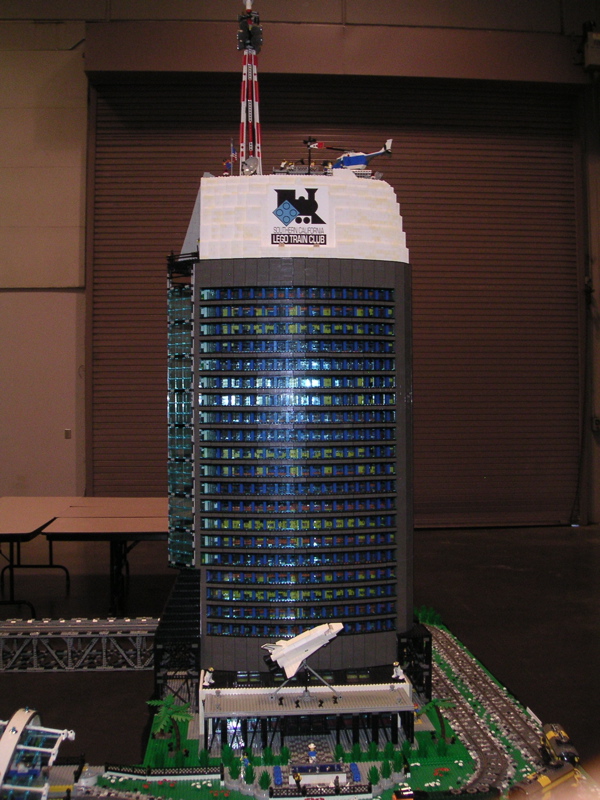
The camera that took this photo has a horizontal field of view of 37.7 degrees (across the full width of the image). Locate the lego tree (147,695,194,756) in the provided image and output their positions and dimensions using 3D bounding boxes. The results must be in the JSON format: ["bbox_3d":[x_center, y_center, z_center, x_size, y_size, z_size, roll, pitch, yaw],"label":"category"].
[{"bbox_3d":[-0.309,0.781,2.090,0.113,0.120,0.108,0,0,-5],"label":"lego tree"}]

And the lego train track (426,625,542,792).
[{"bbox_3d":[0.452,0.838,2.600,0.270,0.030,1.380,0,0,-5],"label":"lego train track"}]

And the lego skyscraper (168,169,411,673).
[{"bbox_3d":[-0.034,0.090,2.570,0.690,1.430,0.420,0,0,-5],"label":"lego skyscraper"}]

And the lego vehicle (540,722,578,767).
[{"bbox_3d":[0.588,0.806,1.985,0.054,0.085,0.180,0,0,6],"label":"lego vehicle"}]

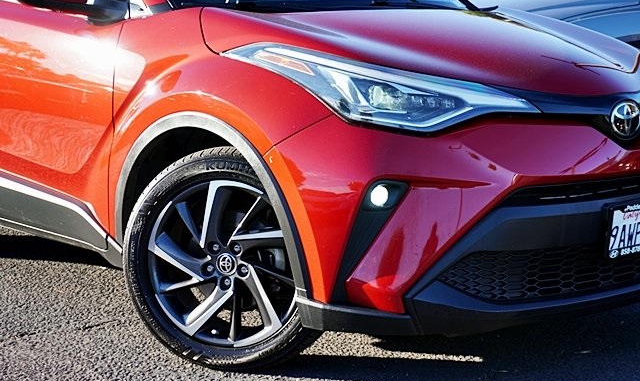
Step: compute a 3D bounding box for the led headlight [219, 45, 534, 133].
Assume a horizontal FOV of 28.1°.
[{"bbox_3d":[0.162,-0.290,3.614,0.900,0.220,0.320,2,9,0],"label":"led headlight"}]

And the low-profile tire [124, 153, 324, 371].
[{"bbox_3d":[-0.255,0.210,3.884,0.680,0.675,0.228,4,7,19],"label":"low-profile tire"}]

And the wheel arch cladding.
[{"bbox_3d":[-0.335,0.014,3.827,0.110,0.500,0.850,-7,12,-44],"label":"wheel arch cladding"}]

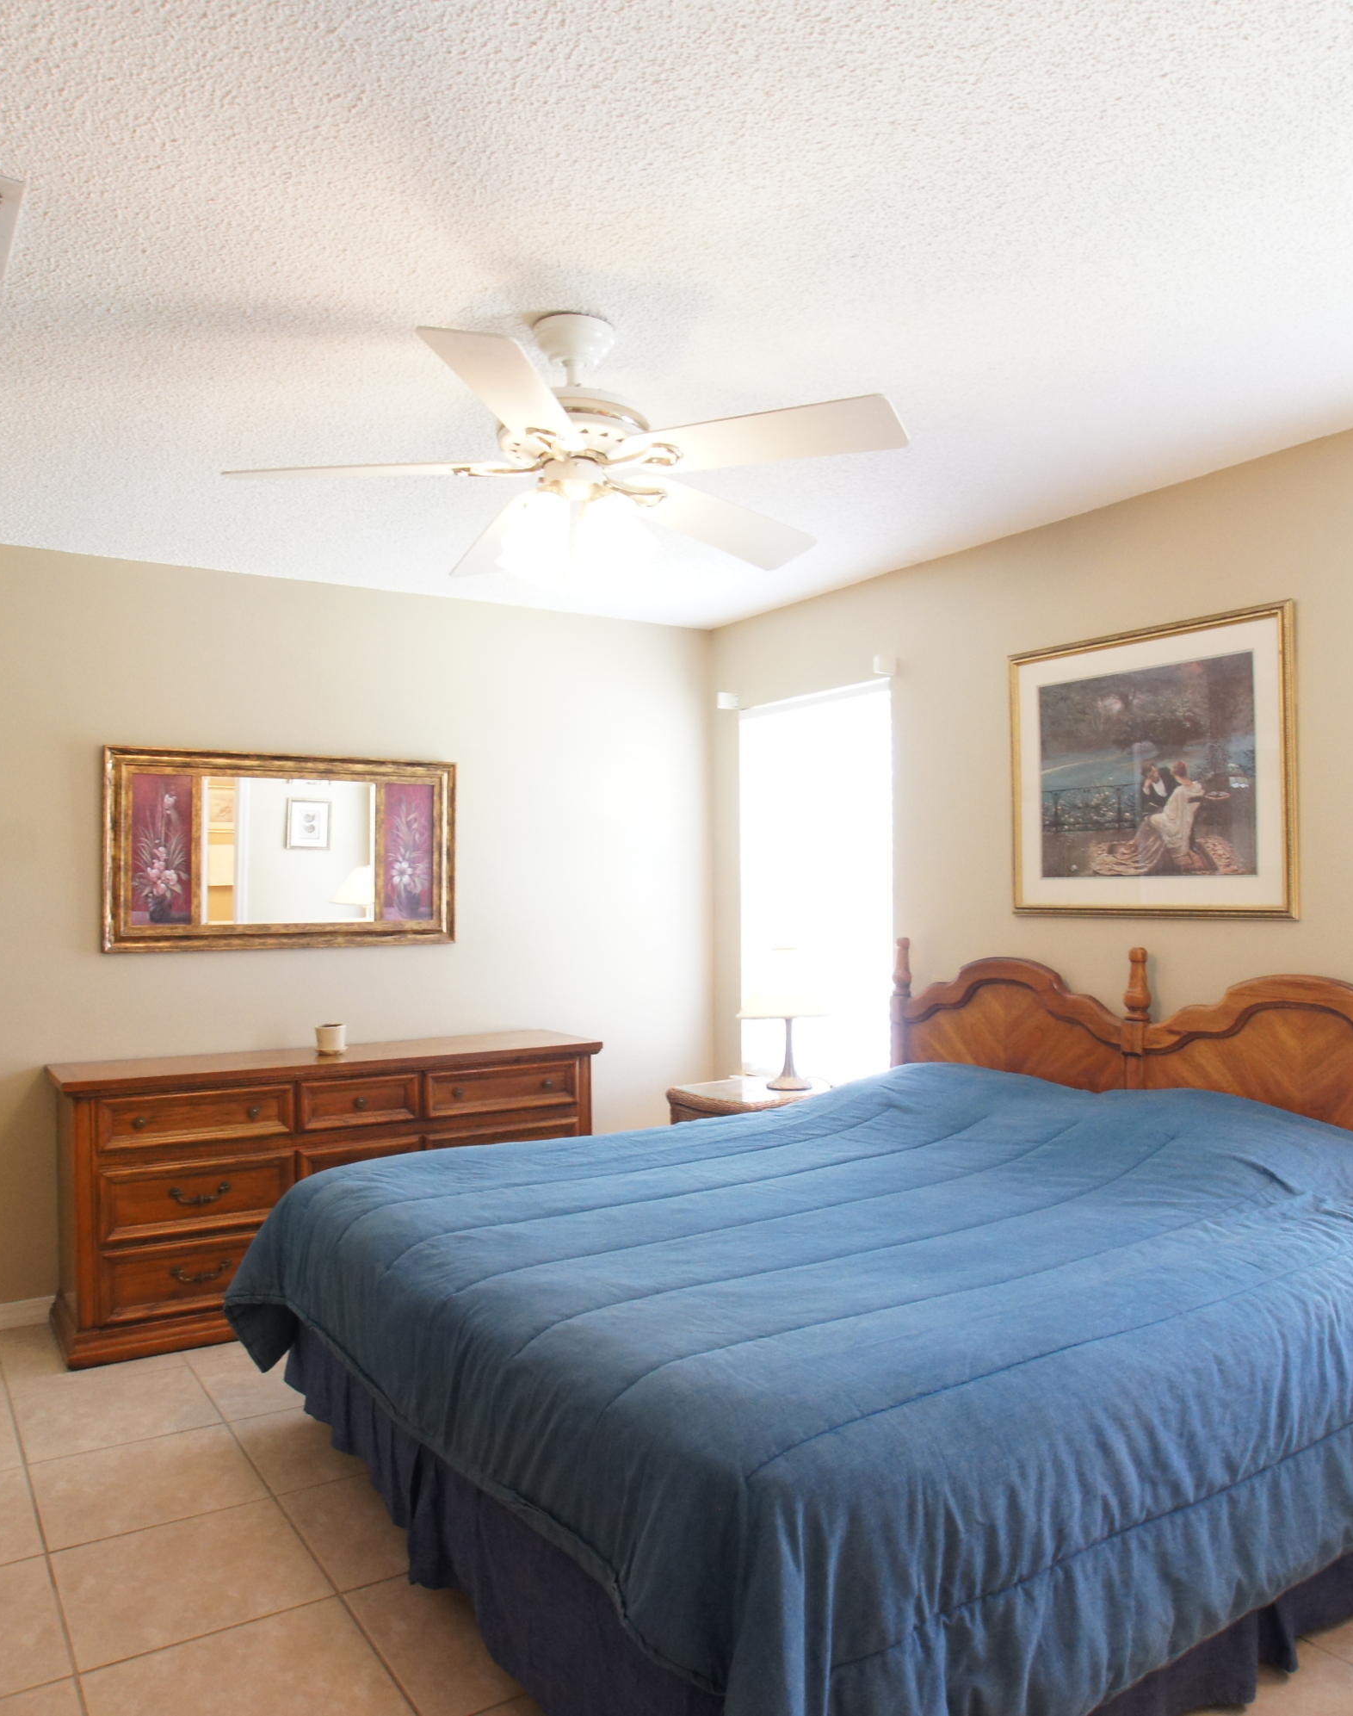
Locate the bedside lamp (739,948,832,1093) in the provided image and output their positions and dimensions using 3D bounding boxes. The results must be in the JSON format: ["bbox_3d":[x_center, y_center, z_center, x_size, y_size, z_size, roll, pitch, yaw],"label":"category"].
[{"bbox_3d":[0.432,0.621,4.465,0.375,0.548,0.375,0,-1,0],"label":"bedside lamp"}]

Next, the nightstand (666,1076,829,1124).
[{"bbox_3d":[0.301,1.198,4.285,0.480,0.615,0.540,1,-2,-34],"label":"nightstand"}]

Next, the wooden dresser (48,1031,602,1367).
[{"bbox_3d":[-1.158,1.090,4.030,1.780,0.810,0.475,1,-2,-35],"label":"wooden dresser"}]

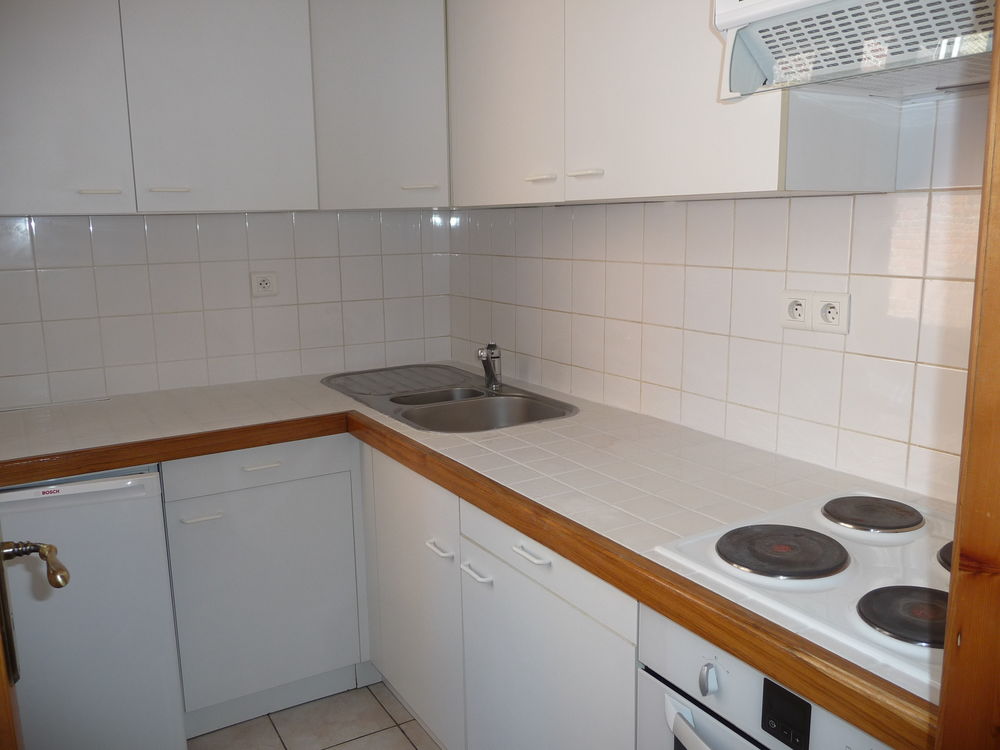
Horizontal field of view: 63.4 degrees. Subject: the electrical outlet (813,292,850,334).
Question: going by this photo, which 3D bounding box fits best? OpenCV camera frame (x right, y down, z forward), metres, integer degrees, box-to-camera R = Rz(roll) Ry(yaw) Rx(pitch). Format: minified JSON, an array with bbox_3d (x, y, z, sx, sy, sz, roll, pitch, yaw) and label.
[{"bbox_3d":[0.658,-0.124,1.607,0.016,0.081,0.082,-7,12,-30],"label":"electrical outlet"}]

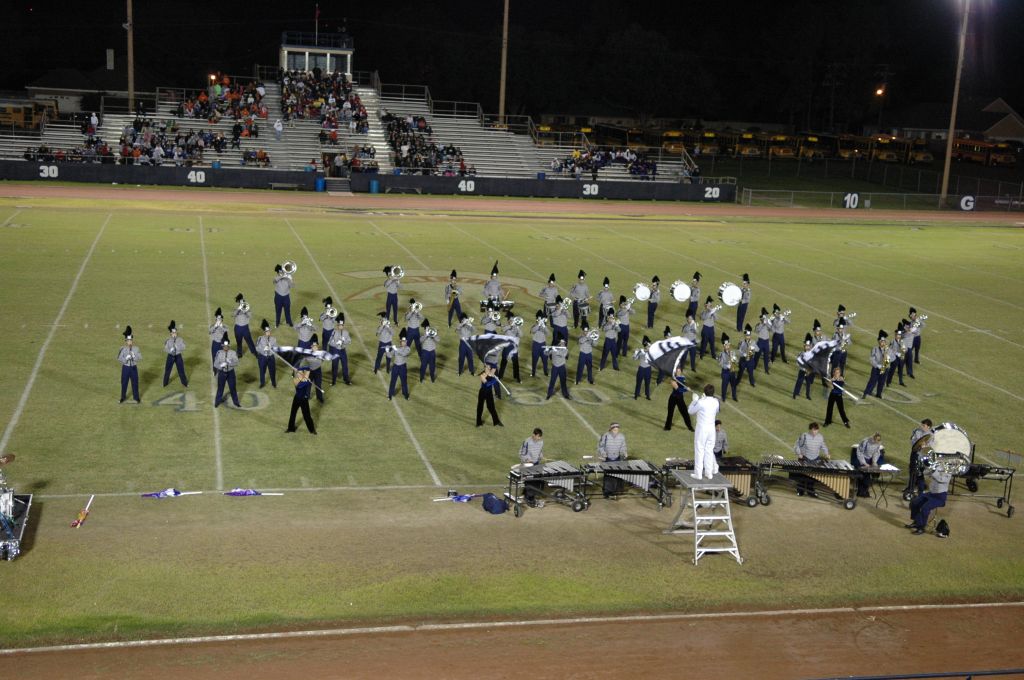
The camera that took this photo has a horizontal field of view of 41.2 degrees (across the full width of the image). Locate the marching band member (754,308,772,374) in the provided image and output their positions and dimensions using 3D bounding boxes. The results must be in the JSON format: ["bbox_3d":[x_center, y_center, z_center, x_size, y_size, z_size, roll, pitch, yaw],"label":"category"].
[{"bbox_3d":[7.596,0.006,41.186,0.550,1.970,0.460,-2,12,-23],"label":"marching band member"}]

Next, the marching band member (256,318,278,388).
[{"bbox_3d":[-6.394,0.351,35.865,0.570,1.840,0.450,0,12,-13],"label":"marching band member"}]

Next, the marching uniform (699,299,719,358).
[{"bbox_3d":[6.167,-0.398,42.792,0.550,1.940,0.460,-3,13,-27],"label":"marching uniform"}]

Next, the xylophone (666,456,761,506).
[{"bbox_3d":[4.068,3.009,28.679,2.080,0.930,0.850,1,11,-9],"label":"xylophone"}]

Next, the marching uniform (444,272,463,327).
[{"bbox_3d":[-1.854,-1.399,45.311,0.600,1.870,0.500,1,11,-11],"label":"marching uniform"}]

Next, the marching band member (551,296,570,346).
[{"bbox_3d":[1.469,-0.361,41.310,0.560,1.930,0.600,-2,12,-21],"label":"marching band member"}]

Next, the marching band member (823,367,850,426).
[{"bbox_3d":[8.441,1.484,35.316,0.700,1.600,0.450,3,11,-2],"label":"marching band member"}]

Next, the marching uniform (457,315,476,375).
[{"bbox_3d":[-1.293,0.103,38.764,0.560,1.830,0.460,-1,12,-18],"label":"marching uniform"}]

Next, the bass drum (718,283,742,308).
[{"bbox_3d":[7.469,-1.563,46.827,0.720,0.720,0.400,0,12,-13],"label":"bass drum"}]

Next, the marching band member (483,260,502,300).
[{"bbox_3d":[-0.598,-1.526,45.342,0.600,2.190,0.500,0,12,-13],"label":"marching band member"}]

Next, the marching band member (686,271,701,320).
[{"bbox_3d":[6.567,-1.622,49.069,0.450,1.800,0.500,-1,12,-18],"label":"marching band member"}]

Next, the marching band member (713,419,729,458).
[{"bbox_3d":[4.396,2.539,29.381,0.520,1.610,0.400,3,11,-2],"label":"marching band member"}]

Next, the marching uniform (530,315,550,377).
[{"bbox_3d":[0.842,0.086,38.896,0.570,1.890,0.500,0,12,-13],"label":"marching uniform"}]

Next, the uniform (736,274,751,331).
[{"bbox_3d":[8.049,-1.275,47.135,0.450,1.930,0.520,-1,12,-18],"label":"uniform"}]

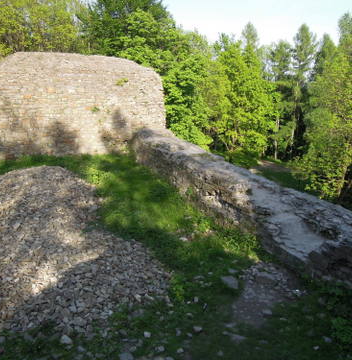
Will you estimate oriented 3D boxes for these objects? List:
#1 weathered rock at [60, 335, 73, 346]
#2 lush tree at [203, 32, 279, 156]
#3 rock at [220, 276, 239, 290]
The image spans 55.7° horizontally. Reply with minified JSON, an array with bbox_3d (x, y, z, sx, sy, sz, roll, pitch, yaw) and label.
[{"bbox_3d":[-1.196,1.748,3.636,0.125,0.090,0.110,0,11,0],"label":"weathered rock"},{"bbox_3d":[5.412,-7.024,27.500,5.900,9.500,5.700,0,11,0],"label":"lush tree"},{"bbox_3d":[0.783,1.508,4.872,0.250,0.110,0.210,0,11,0],"label":"rock"}]

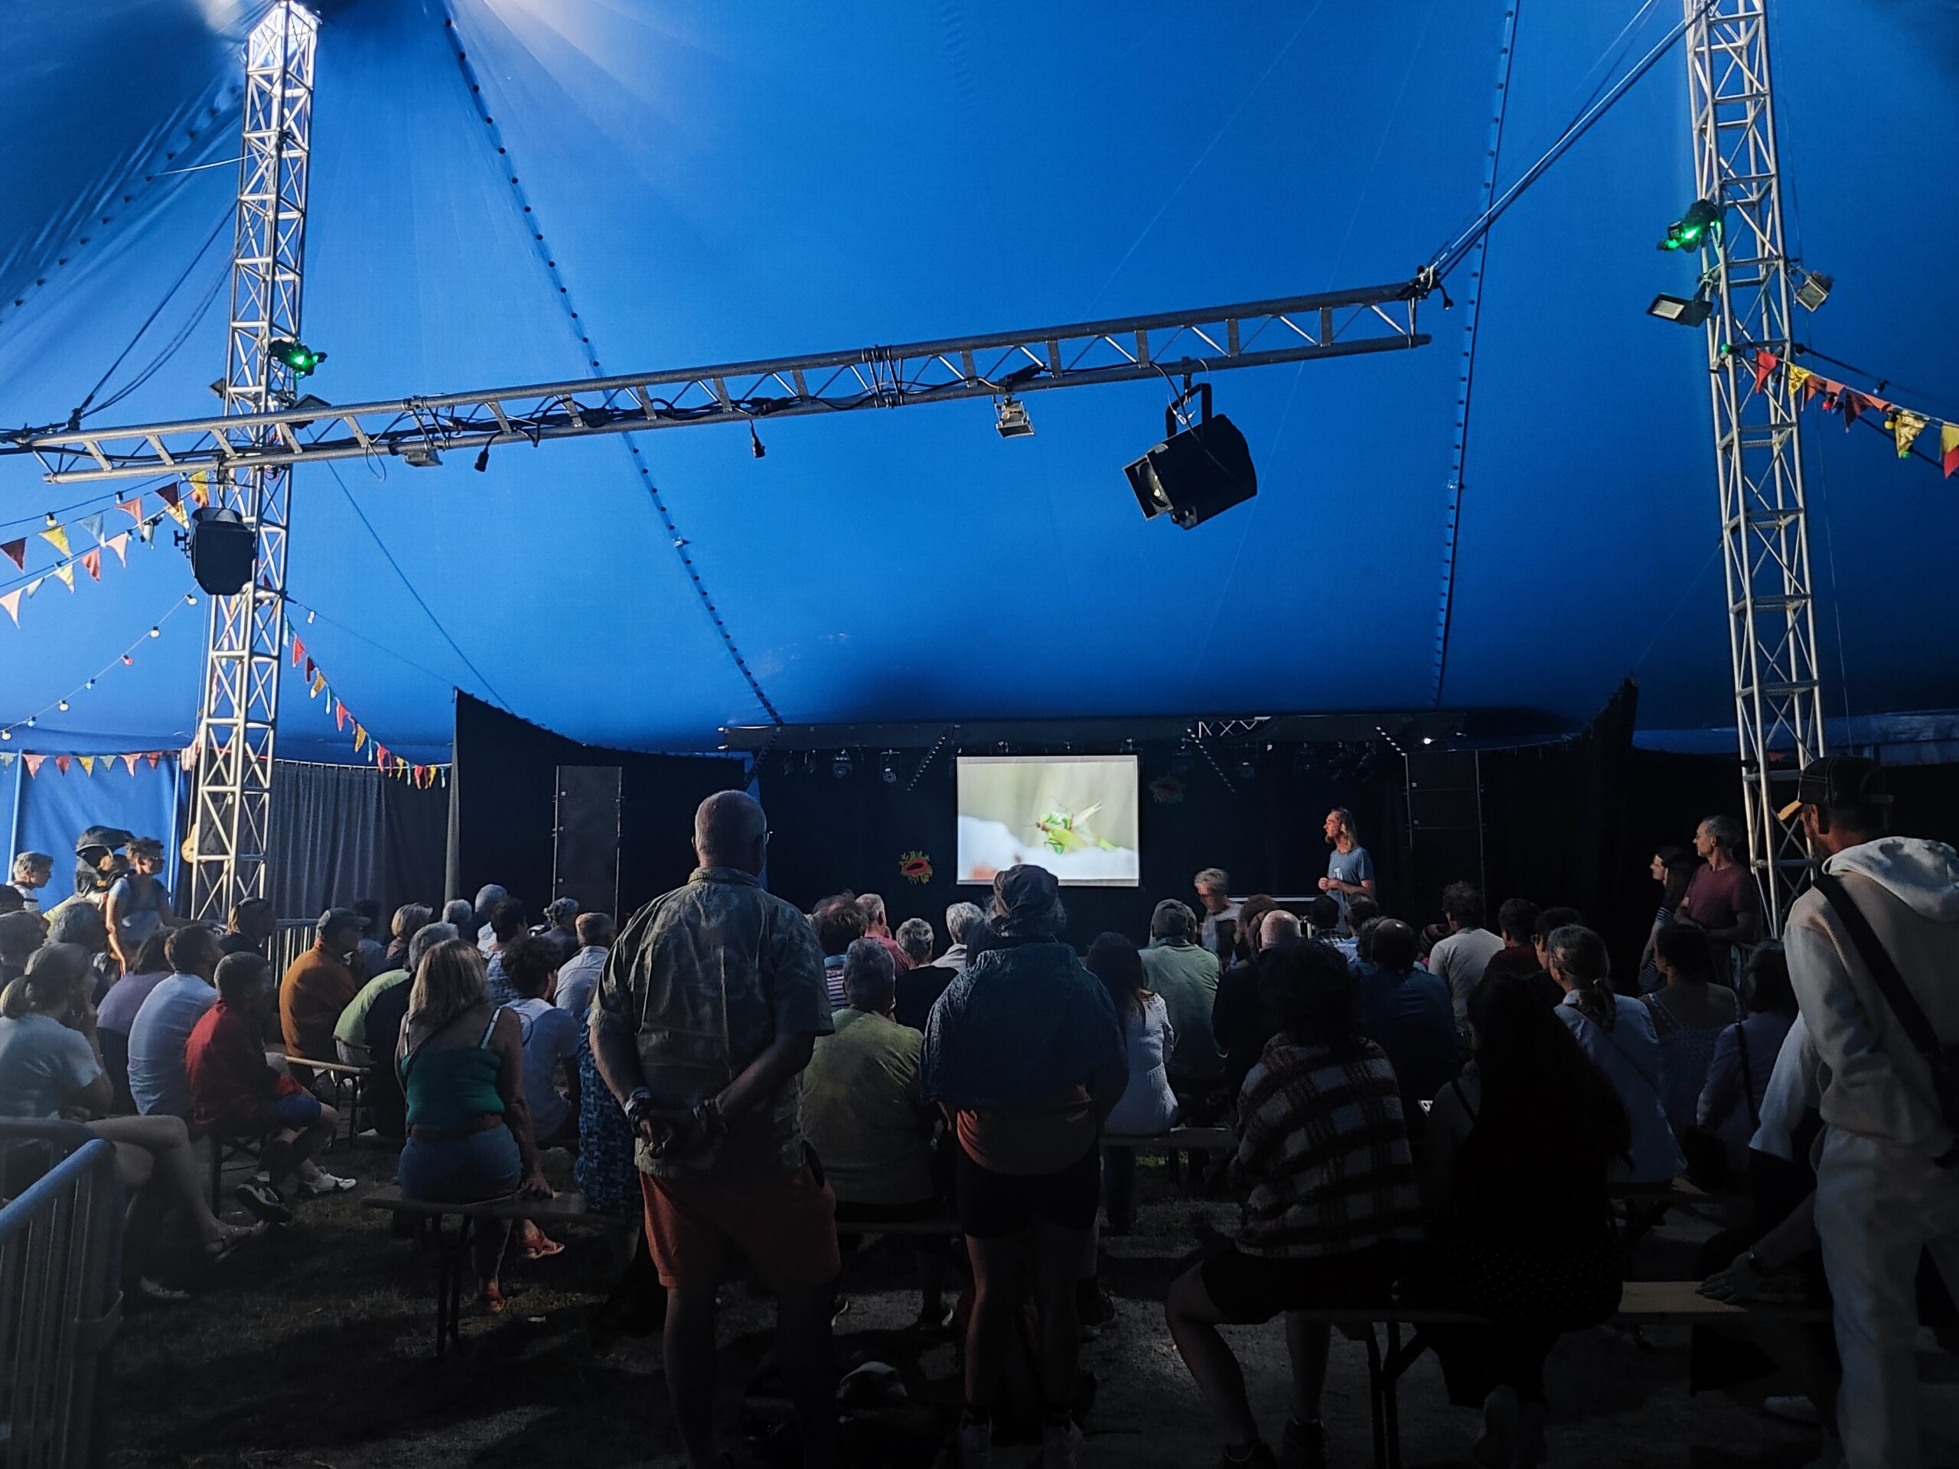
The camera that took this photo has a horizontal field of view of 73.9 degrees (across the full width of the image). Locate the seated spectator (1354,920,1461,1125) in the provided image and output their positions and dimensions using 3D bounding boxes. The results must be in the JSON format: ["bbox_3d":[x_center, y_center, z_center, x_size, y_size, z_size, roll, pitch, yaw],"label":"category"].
[{"bbox_3d":[1.873,1.504,5.867,0.540,1.340,0.760,0,-7,-4],"label":"seated spectator"}]

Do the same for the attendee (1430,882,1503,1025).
[{"bbox_3d":[2.710,1.562,7.169,0.500,1.420,0.720,0,-7,-3],"label":"attendee"}]

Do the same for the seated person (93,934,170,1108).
[{"bbox_3d":[-3.946,1.602,6.460,0.500,1.280,0.760,-5,-8,38],"label":"seated person"}]

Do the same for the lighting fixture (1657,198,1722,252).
[{"bbox_3d":[4.622,-3.315,8.481,0.330,0.270,0.270,-41,4,-15],"label":"lighting fixture"}]

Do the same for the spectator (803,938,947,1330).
[{"bbox_3d":[-0.307,1.333,4.296,0.510,1.330,0.760,0,-7,3],"label":"spectator"}]

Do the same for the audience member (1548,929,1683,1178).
[{"bbox_3d":[2.083,1.380,4.753,0.470,1.330,0.760,2,-7,-15],"label":"audience member"}]

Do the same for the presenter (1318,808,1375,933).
[{"bbox_3d":[2.743,1.442,9.699,0.400,1.790,0.480,3,-7,-23],"label":"presenter"}]

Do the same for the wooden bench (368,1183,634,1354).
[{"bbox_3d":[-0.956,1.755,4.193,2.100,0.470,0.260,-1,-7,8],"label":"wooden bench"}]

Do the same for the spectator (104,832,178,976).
[{"bbox_3d":[-5.127,1.488,7.883,0.380,1.720,0.480,-1,-7,5],"label":"spectator"}]

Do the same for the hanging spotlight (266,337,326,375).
[{"bbox_3d":[-5.657,-3.123,10.776,0.360,0.250,0.270,29,-4,7],"label":"hanging spotlight"}]

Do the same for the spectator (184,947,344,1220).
[{"bbox_3d":[-3.267,1.601,5.977,0.650,1.190,0.420,5,-8,-40],"label":"spectator"}]

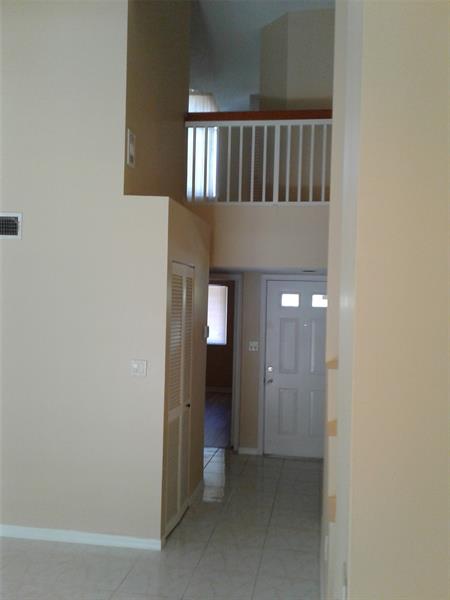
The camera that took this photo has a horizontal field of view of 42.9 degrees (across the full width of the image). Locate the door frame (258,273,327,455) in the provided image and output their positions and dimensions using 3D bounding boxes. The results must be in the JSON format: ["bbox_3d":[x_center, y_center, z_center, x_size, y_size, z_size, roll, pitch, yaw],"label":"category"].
[{"bbox_3d":[0.915,0.804,6.606,0.910,2.040,0.060,2,0,10],"label":"door frame"}]

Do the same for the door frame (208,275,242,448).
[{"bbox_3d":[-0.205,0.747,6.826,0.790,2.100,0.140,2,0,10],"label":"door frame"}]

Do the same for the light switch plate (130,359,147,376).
[{"bbox_3d":[-0.622,0.491,4.107,0.118,0.116,0.015,2,0,10],"label":"light switch plate"}]

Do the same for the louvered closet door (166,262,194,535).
[{"bbox_3d":[-0.353,0.757,4.574,0.040,2.040,0.750,2,0,10],"label":"louvered closet door"}]

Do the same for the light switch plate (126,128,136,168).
[{"bbox_3d":[-0.694,-1.119,4.255,0.022,0.245,0.150,2,0,10],"label":"light switch plate"}]

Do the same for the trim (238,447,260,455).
[{"bbox_3d":[0.289,1.770,6.672,0.255,0.085,0.018,2,0,10],"label":"trim"}]

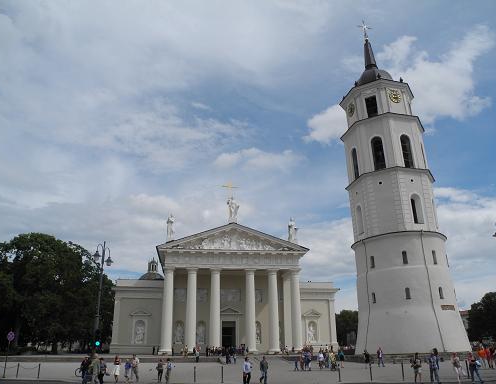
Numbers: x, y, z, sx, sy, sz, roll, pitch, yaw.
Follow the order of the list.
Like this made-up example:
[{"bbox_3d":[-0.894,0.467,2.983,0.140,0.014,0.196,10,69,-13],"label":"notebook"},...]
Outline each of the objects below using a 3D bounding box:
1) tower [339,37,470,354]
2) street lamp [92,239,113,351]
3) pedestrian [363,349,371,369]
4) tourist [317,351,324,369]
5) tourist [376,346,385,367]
[{"bbox_3d":[21.528,-3.347,64.143,15.000,53.200,15.000,3,-21,-11],"label":"tower"},{"bbox_3d":[-9.577,7.528,26.418,0.600,9.000,2.100,-4,-20,8],"label":"street lamp"},{"bbox_3d":[11.033,15.594,38.553,0.380,1.680,0.520,-9,-22,19],"label":"pedestrian"},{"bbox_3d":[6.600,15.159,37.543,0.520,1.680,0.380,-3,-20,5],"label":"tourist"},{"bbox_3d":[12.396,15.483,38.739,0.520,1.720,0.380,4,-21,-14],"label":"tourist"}]

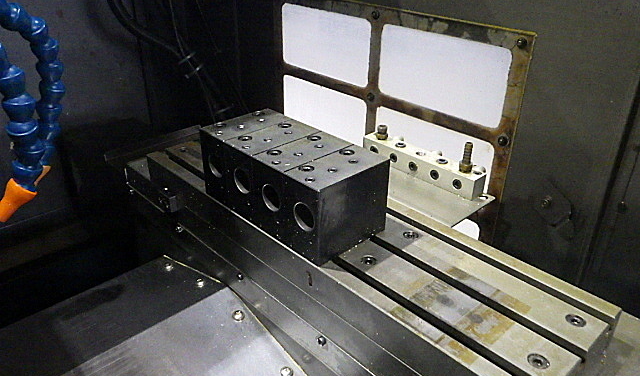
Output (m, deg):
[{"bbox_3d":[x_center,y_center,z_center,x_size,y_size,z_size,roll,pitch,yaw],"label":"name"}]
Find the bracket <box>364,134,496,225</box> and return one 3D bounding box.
[{"bbox_3d":[0.095,-0.017,0.590,0.087,0.027,0.187,-24,37,-37],"label":"bracket"}]

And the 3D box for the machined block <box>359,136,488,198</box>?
[{"bbox_3d":[0.117,-0.028,0.608,0.022,0.024,0.159,-24,37,-37],"label":"machined block"}]

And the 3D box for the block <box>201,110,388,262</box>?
[{"bbox_3d":[-0.029,-0.010,0.515,0.087,0.075,0.178,-24,37,-37],"label":"block"}]

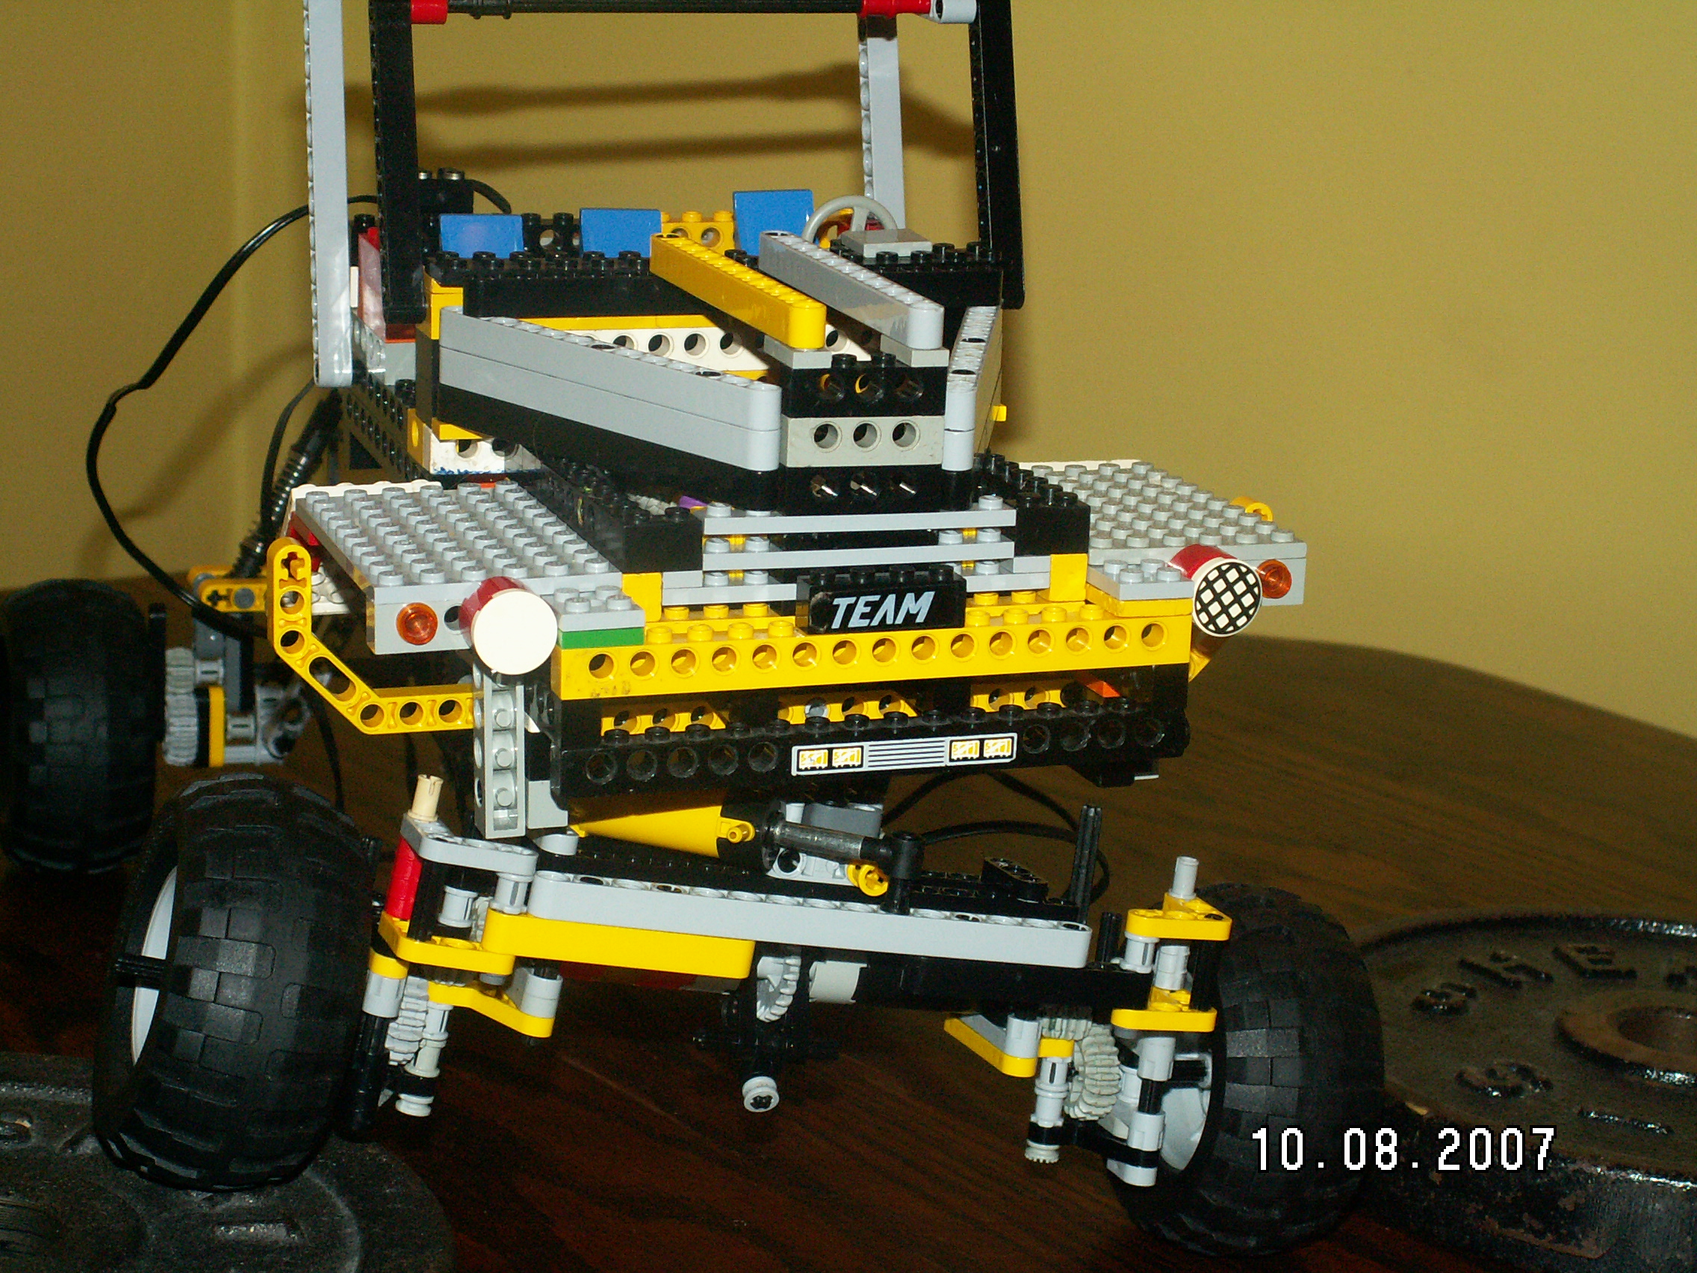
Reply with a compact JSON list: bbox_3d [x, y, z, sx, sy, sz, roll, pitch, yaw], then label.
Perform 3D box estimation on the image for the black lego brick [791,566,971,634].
[{"bbox_3d":[0.006,-0.007,0.677,0.032,0.011,0.008,-3,15,-19],"label":"black lego brick"}]

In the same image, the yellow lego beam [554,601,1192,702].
[{"bbox_3d":[0.006,0.002,0.679,0.128,0.011,0.008,-3,15,-19],"label":"yellow lego beam"}]

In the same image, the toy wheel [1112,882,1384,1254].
[{"bbox_3d":[0.085,0.095,0.772,0.038,0.082,0.082,6,12,-25],"label":"toy wheel"}]

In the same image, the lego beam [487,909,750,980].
[{"bbox_3d":[-0.045,0.060,0.699,0.056,0.008,0.008,7,11,-20],"label":"lego beam"}]

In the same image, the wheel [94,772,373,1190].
[{"bbox_3d":[-0.120,0.068,0.688,0.038,0.082,0.082,12,10,-25],"label":"wheel"}]

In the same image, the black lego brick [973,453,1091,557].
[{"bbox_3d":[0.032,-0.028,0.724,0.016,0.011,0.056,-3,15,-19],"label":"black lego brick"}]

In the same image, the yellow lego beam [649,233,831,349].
[{"bbox_3d":[-0.023,-0.069,0.704,0.008,0.008,0.088,-3,16,-22],"label":"yellow lego beam"}]

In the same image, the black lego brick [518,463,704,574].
[{"bbox_3d":[-0.047,-0.027,0.708,0.016,0.011,0.076,-3,15,-19],"label":"black lego brick"}]

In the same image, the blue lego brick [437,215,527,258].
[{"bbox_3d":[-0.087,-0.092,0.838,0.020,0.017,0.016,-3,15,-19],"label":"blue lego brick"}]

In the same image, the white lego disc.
[{"bbox_3d":[-0.062,-0.001,0.651,0.016,0.016,0.004,-3,15,-19],"label":"white lego disc"}]

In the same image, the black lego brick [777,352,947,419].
[{"bbox_3d":[0.003,-0.048,0.676,0.032,0.011,0.008,-3,16,-22],"label":"black lego brick"}]

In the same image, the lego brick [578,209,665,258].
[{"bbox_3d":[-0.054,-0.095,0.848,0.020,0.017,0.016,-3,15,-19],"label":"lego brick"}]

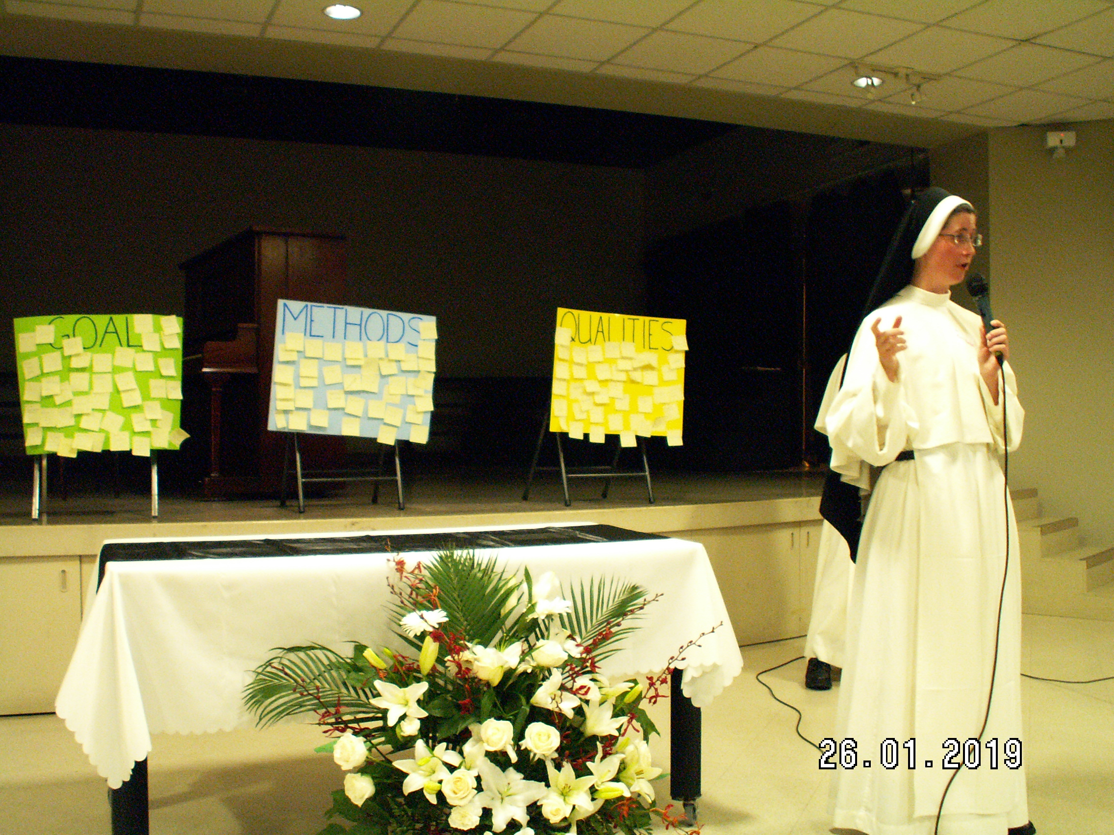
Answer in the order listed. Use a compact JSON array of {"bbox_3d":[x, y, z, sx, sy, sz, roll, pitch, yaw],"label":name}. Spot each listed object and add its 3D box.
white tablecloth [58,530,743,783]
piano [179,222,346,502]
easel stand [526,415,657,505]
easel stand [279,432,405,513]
[{"bbox_3d":[-0.406,0.713,2.990,1.640,0.750,0.740,0,0,-22],"label":"white tablecloth"},{"bbox_3d":[-1.759,-0.272,6.068,0.700,1.310,1.530,0,1,-31],"label":"piano"},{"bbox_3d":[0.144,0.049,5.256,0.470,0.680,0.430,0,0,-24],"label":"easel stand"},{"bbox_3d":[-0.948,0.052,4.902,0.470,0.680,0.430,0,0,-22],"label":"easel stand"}]

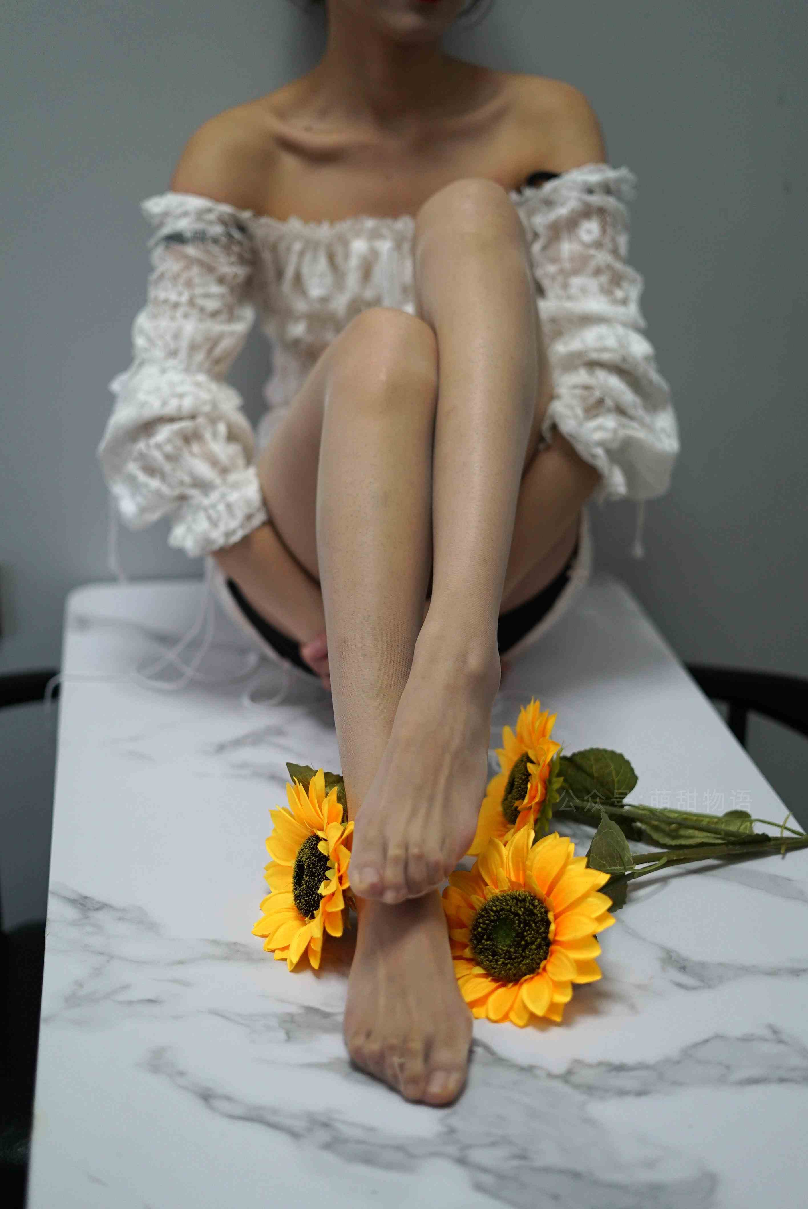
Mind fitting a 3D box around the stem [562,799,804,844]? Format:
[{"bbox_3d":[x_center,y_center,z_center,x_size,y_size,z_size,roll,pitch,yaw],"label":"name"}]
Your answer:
[{"bbox_3d":[0.225,0.176,1.350,0.215,0.025,0.025,7,22,-10],"label":"stem"}]

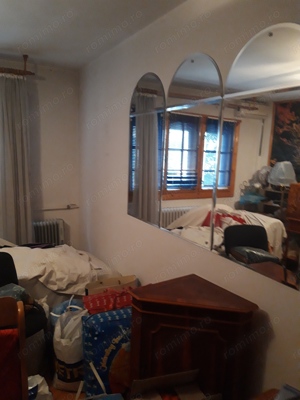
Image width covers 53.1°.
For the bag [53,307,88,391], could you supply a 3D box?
[{"bbox_3d":[-0.512,0.962,2.022,0.240,0.540,0.190,2,10,-2],"label":"bag"}]

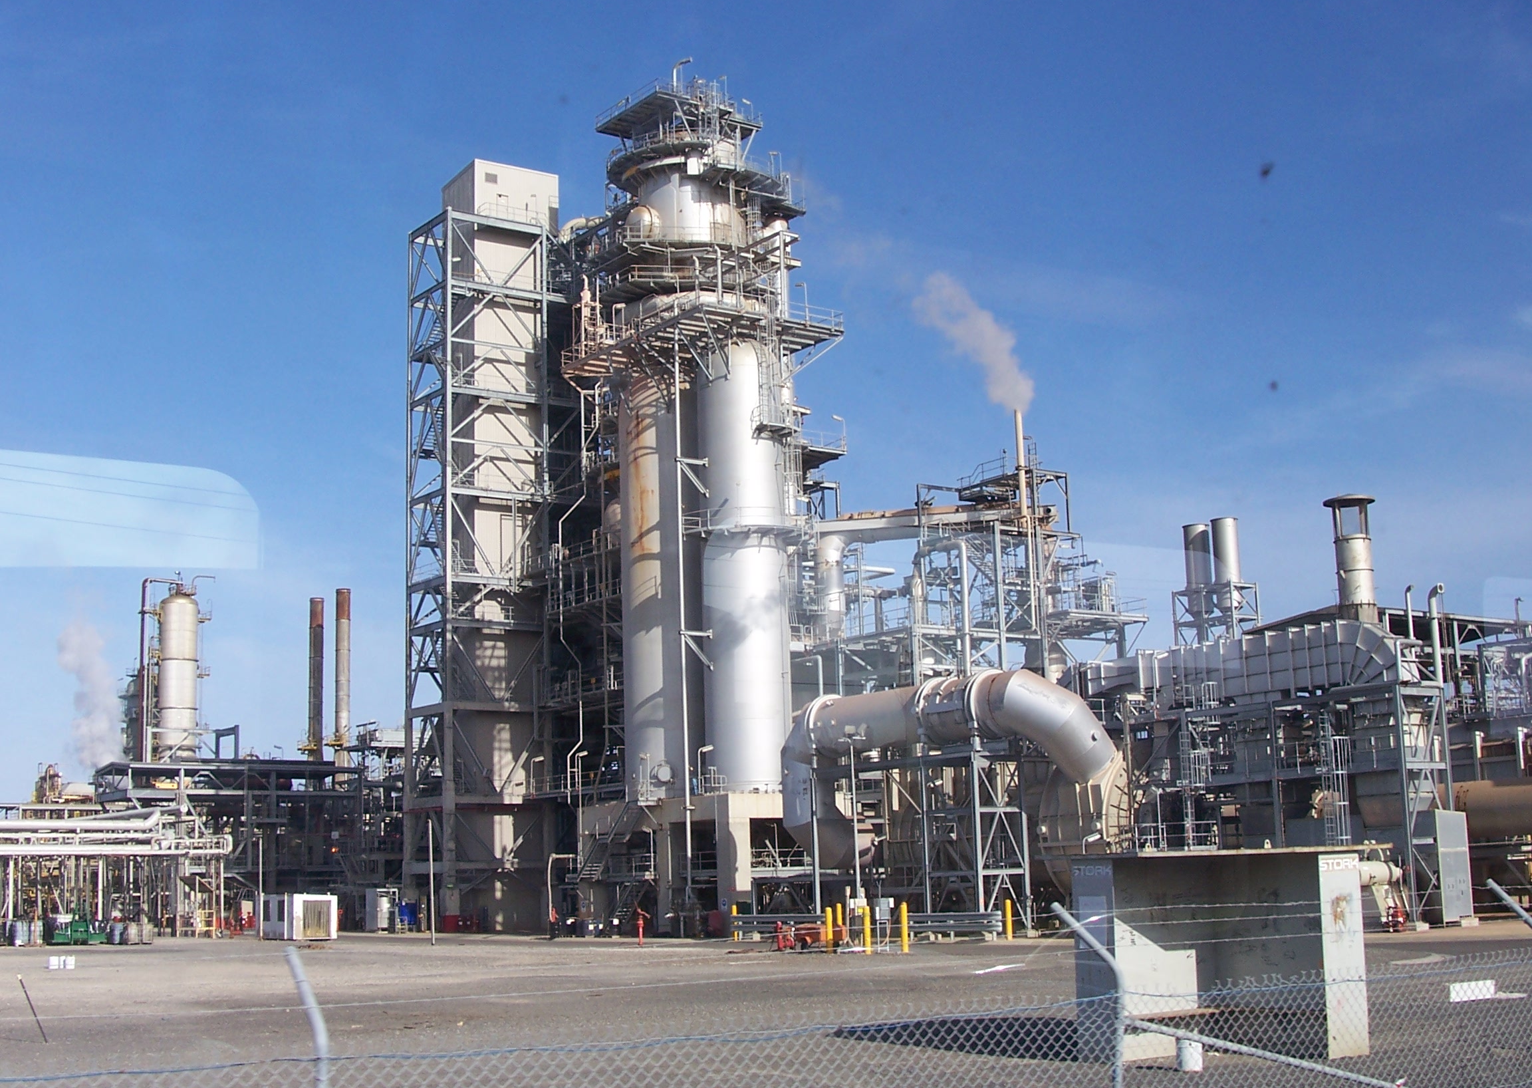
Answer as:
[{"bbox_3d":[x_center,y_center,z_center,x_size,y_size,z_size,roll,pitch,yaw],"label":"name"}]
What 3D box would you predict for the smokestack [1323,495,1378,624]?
[{"bbox_3d":[25.319,0.707,80.000,2.215,5.455,2.215,5,-12,-33],"label":"smokestack"}]

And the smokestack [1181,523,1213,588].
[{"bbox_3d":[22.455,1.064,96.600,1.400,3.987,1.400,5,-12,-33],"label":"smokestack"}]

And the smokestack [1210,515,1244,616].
[{"bbox_3d":[23.612,1.077,95.000,1.407,4.723,1.407,5,-12,-33],"label":"smokestack"}]

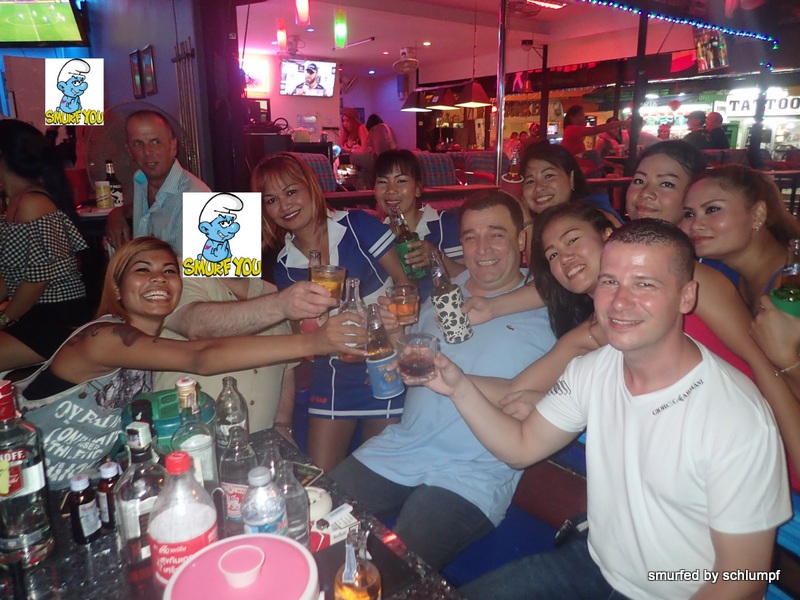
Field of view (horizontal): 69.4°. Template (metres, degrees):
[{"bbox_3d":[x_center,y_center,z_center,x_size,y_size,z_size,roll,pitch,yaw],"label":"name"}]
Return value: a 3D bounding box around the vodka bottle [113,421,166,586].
[{"bbox_3d":[-0.374,0.312,0.867,0.083,0.272,0.083,6,15,24],"label":"vodka bottle"}]

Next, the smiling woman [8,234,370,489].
[{"bbox_3d":[-0.488,0.429,1.423,0.620,1.150,0.620,-13,18,-37],"label":"smiling woman"}]

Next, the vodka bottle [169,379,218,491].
[{"bbox_3d":[-0.339,0.277,0.959,0.077,0.298,0.077,0,13,0],"label":"vodka bottle"}]

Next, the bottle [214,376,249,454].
[{"bbox_3d":[-0.357,0.272,1.240,0.064,0.222,0.064,-5,15,-17],"label":"bottle"}]

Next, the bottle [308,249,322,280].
[{"bbox_3d":[-0.204,0.013,1.330,0.070,0.250,0.070,1,15,-9],"label":"bottle"}]

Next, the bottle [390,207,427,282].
[{"bbox_3d":[0.018,-0.155,1.600,0.070,0.230,0.070,-15,28,3],"label":"bottle"}]

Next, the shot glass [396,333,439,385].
[{"bbox_3d":[0.036,0.113,1.100,0.080,0.077,0.080,0,15,2],"label":"shot glass"}]

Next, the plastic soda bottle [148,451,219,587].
[{"bbox_3d":[-0.297,0.352,0.813,0.090,0.292,0.090,-7,16,-23],"label":"plastic soda bottle"}]

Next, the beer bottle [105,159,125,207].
[{"bbox_3d":[-1.270,-0.520,2.570,0.065,0.209,0.065,-8,16,-25],"label":"beer bottle"}]

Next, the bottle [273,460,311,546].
[{"bbox_3d":[-0.175,0.361,0.917,0.064,0.220,0.064,-4,15,-12],"label":"bottle"}]

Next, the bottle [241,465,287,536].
[{"bbox_3d":[-0.195,0.346,0.834,0.065,0.220,0.065,0,13,0],"label":"bottle"}]

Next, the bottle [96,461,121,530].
[{"bbox_3d":[-0.541,0.368,1.090,0.051,0.124,0.051,2,15,10],"label":"bottle"}]

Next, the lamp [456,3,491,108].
[{"bbox_3d":[0.780,-2.583,6.084,0.280,1.008,0.280,-10,16,-35],"label":"lamp"}]

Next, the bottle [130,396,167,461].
[{"bbox_3d":[-0.405,0.293,0.940,0.077,0.277,0.077,0,13,0],"label":"bottle"}]

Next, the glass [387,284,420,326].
[{"bbox_3d":[0.012,0.015,1.340,0.074,0.083,0.074,-10,19,2],"label":"glass"}]

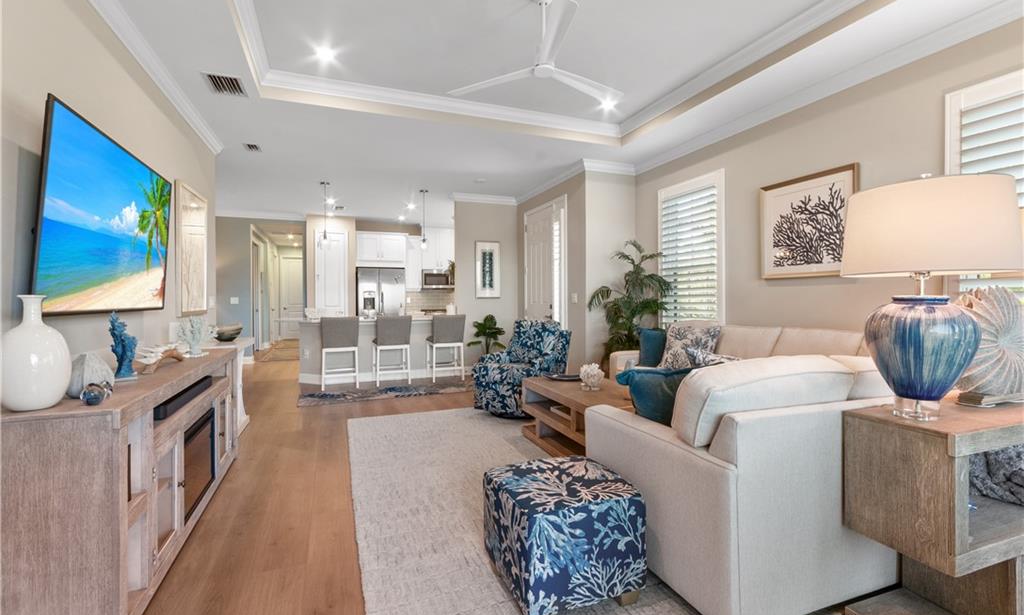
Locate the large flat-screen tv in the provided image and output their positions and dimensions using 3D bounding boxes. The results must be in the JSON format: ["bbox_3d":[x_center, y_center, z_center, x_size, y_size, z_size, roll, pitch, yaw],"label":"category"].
[{"bbox_3d":[-2.296,-0.438,2.482,0.050,0.915,1.580,4,-1,-24],"label":"large flat-screen tv"}]

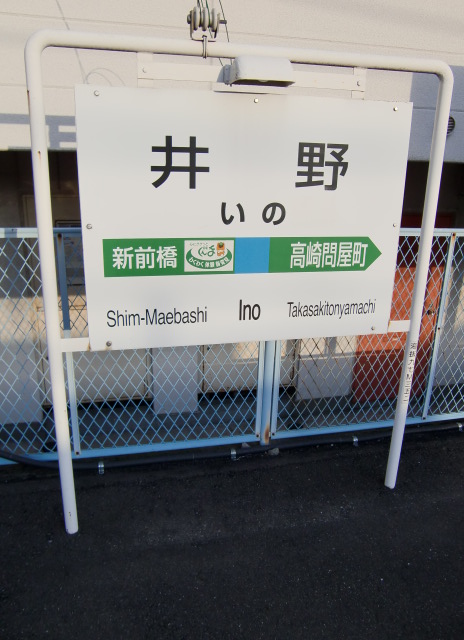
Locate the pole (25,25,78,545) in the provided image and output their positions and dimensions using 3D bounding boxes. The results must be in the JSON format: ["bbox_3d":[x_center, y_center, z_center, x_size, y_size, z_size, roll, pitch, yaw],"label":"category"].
[{"bbox_3d":[-0.638,0.003,1.856,0.048,1.816,0.048,-3,18,-13],"label":"pole"}]

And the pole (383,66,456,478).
[{"bbox_3d":[0.782,-0.060,2.199,0.048,1.800,0.048,-3,18,-13],"label":"pole"}]

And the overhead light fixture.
[{"bbox_3d":[0.097,-0.821,1.707,0.198,0.079,0.125,-3,18,-13],"label":"overhead light fixture"}]

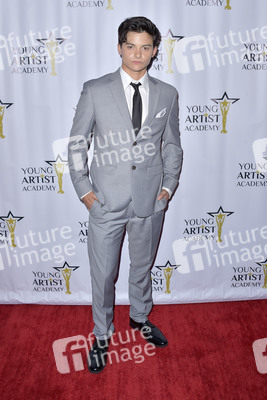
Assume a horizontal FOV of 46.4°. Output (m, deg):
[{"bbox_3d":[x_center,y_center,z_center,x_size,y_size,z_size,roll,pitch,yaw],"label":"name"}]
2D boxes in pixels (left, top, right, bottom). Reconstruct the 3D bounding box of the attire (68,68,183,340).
[{"bbox_3d":[-0.029,0.082,1.684,0.580,1.470,0.340,-5,13,-17],"label":"attire"}]

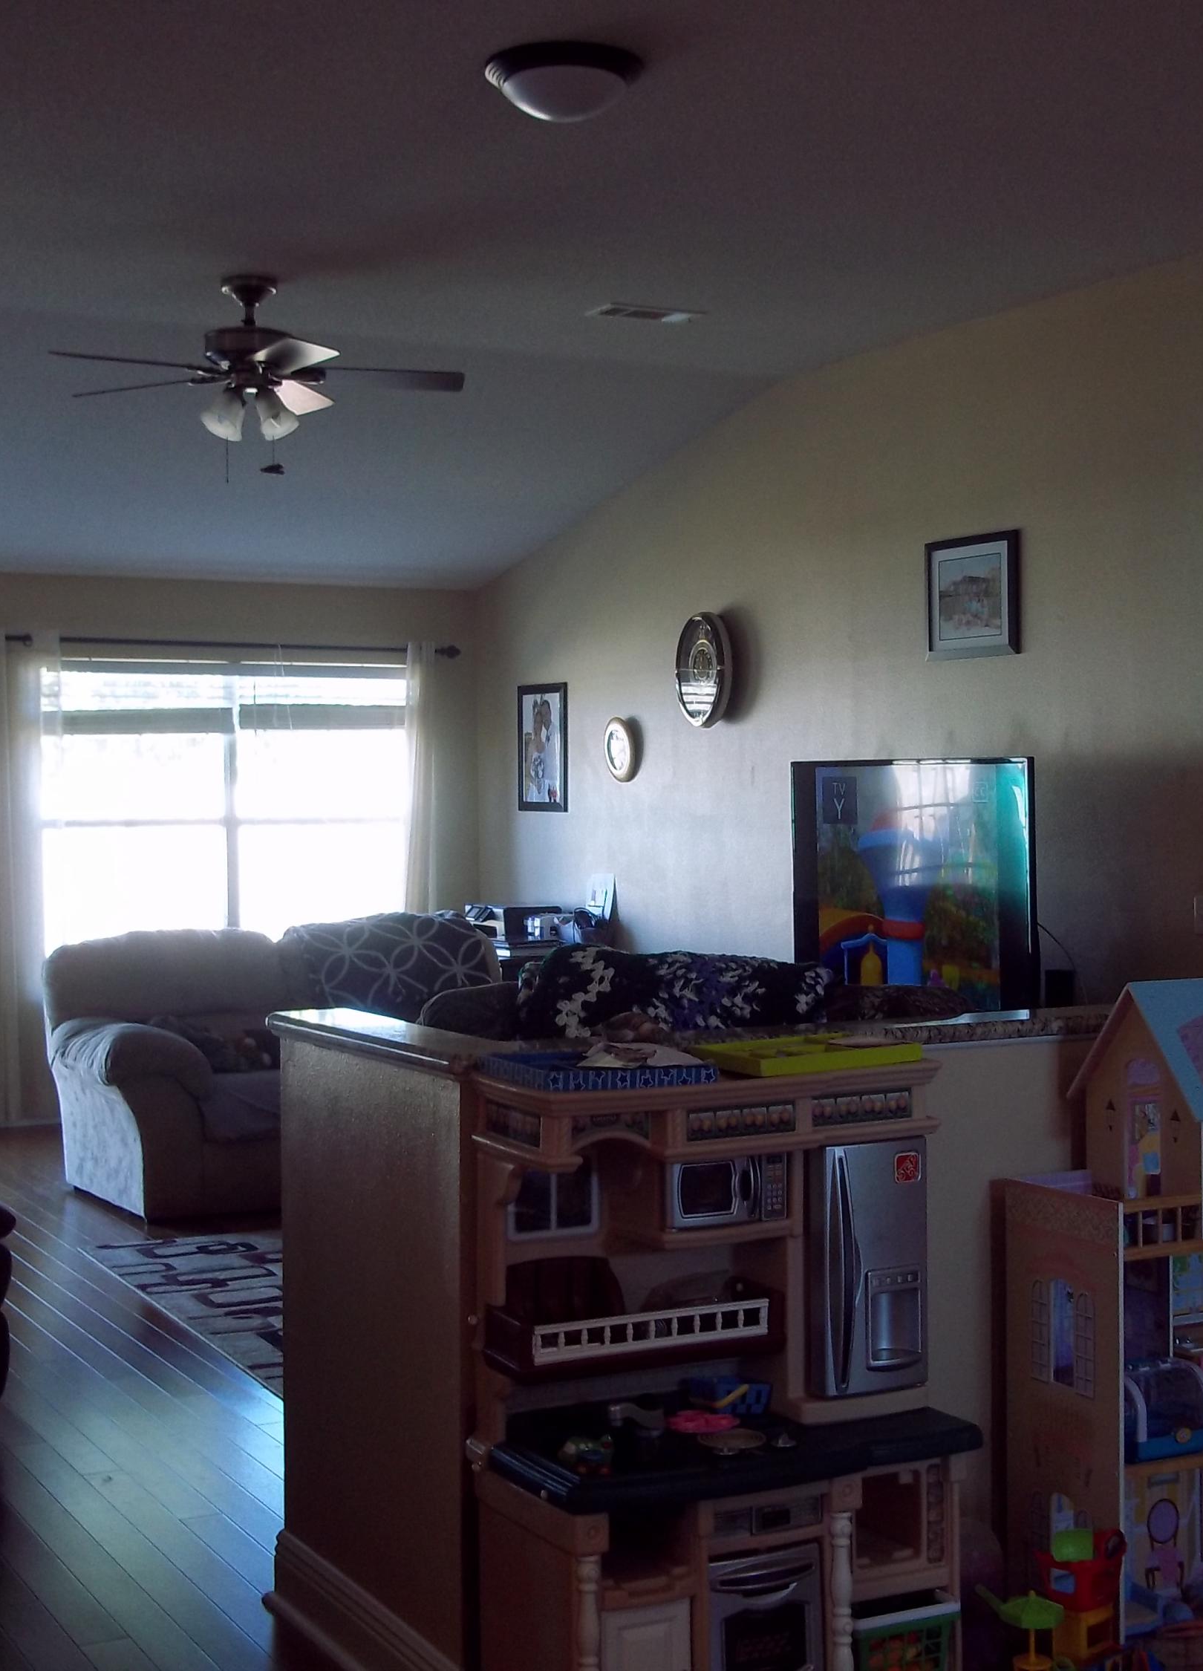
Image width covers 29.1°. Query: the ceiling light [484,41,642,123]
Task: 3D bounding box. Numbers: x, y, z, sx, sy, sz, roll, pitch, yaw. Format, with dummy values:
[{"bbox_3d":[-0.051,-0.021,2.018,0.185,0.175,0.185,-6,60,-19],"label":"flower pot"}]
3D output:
[{"bbox_3d":[-0.078,-1.580,4.950,0.340,0.120,0.340,0,1,0],"label":"ceiling light"}]

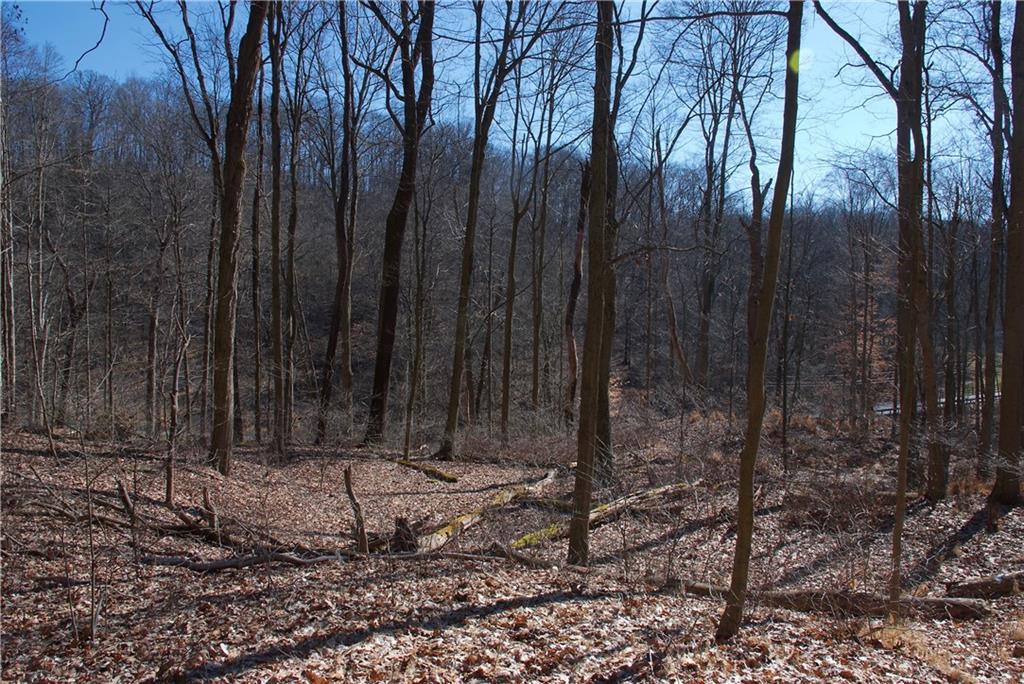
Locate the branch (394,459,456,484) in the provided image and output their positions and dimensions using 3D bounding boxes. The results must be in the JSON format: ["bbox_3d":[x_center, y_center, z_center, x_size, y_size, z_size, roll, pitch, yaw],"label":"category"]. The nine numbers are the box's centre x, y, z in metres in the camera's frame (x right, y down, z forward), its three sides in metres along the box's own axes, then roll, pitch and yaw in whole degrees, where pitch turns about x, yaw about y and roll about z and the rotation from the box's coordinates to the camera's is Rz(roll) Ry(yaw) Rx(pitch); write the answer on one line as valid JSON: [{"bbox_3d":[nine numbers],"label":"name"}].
[{"bbox_3d":[-2.007,2.901,17.550,0.260,0.240,2.686,0,1,-39],"label":"branch"}]

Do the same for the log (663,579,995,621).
[{"bbox_3d":[2.869,2.348,7.050,2.700,0.200,0.220,0,2,15],"label":"log"}]

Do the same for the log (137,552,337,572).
[{"bbox_3d":[-3.355,2.728,9.550,2.477,0.200,0.280,0,2,-2],"label":"log"}]

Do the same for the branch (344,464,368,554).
[{"bbox_3d":[-2.020,2.180,10.000,0.200,1.120,0.170,-9,0,0],"label":"branch"}]

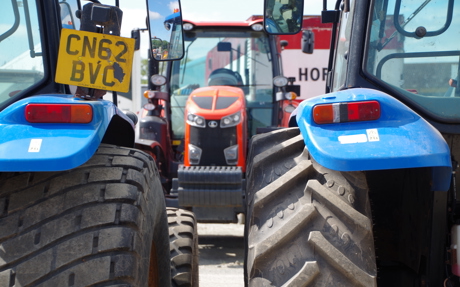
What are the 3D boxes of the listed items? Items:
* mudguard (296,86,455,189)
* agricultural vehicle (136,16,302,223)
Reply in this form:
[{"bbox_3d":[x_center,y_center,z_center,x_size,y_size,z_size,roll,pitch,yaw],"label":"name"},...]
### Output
[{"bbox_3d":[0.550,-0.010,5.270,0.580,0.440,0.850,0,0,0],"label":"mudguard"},{"bbox_3d":[-0.090,-0.060,17.600,2.350,3.050,4.700,0,0,3],"label":"agricultural vehicle"}]

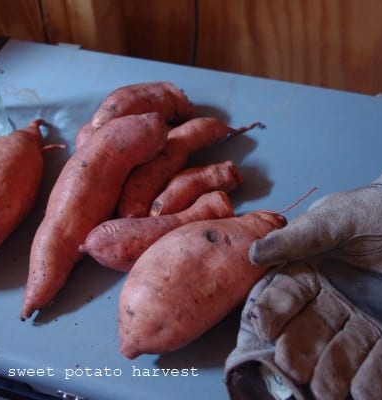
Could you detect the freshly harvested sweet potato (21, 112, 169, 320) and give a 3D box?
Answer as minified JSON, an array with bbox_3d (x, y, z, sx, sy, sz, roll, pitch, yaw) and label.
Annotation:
[{"bbox_3d":[-0.102,-0.001,0.649,0.063,0.062,0.243,20,52,21],"label":"freshly harvested sweet potato"}]

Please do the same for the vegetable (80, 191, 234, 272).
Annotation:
[{"bbox_3d":[-0.027,0.028,0.631,0.145,0.042,0.047,-18,49,-13],"label":"vegetable"}]

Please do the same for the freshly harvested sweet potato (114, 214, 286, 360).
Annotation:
[{"bbox_3d":[0.012,0.057,0.576,0.186,0.078,0.078,-32,53,-23],"label":"freshly harvested sweet potato"}]

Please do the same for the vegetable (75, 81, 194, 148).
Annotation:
[{"bbox_3d":[-0.063,-0.093,0.743,0.137,0.047,0.053,-28,51,-20],"label":"vegetable"}]

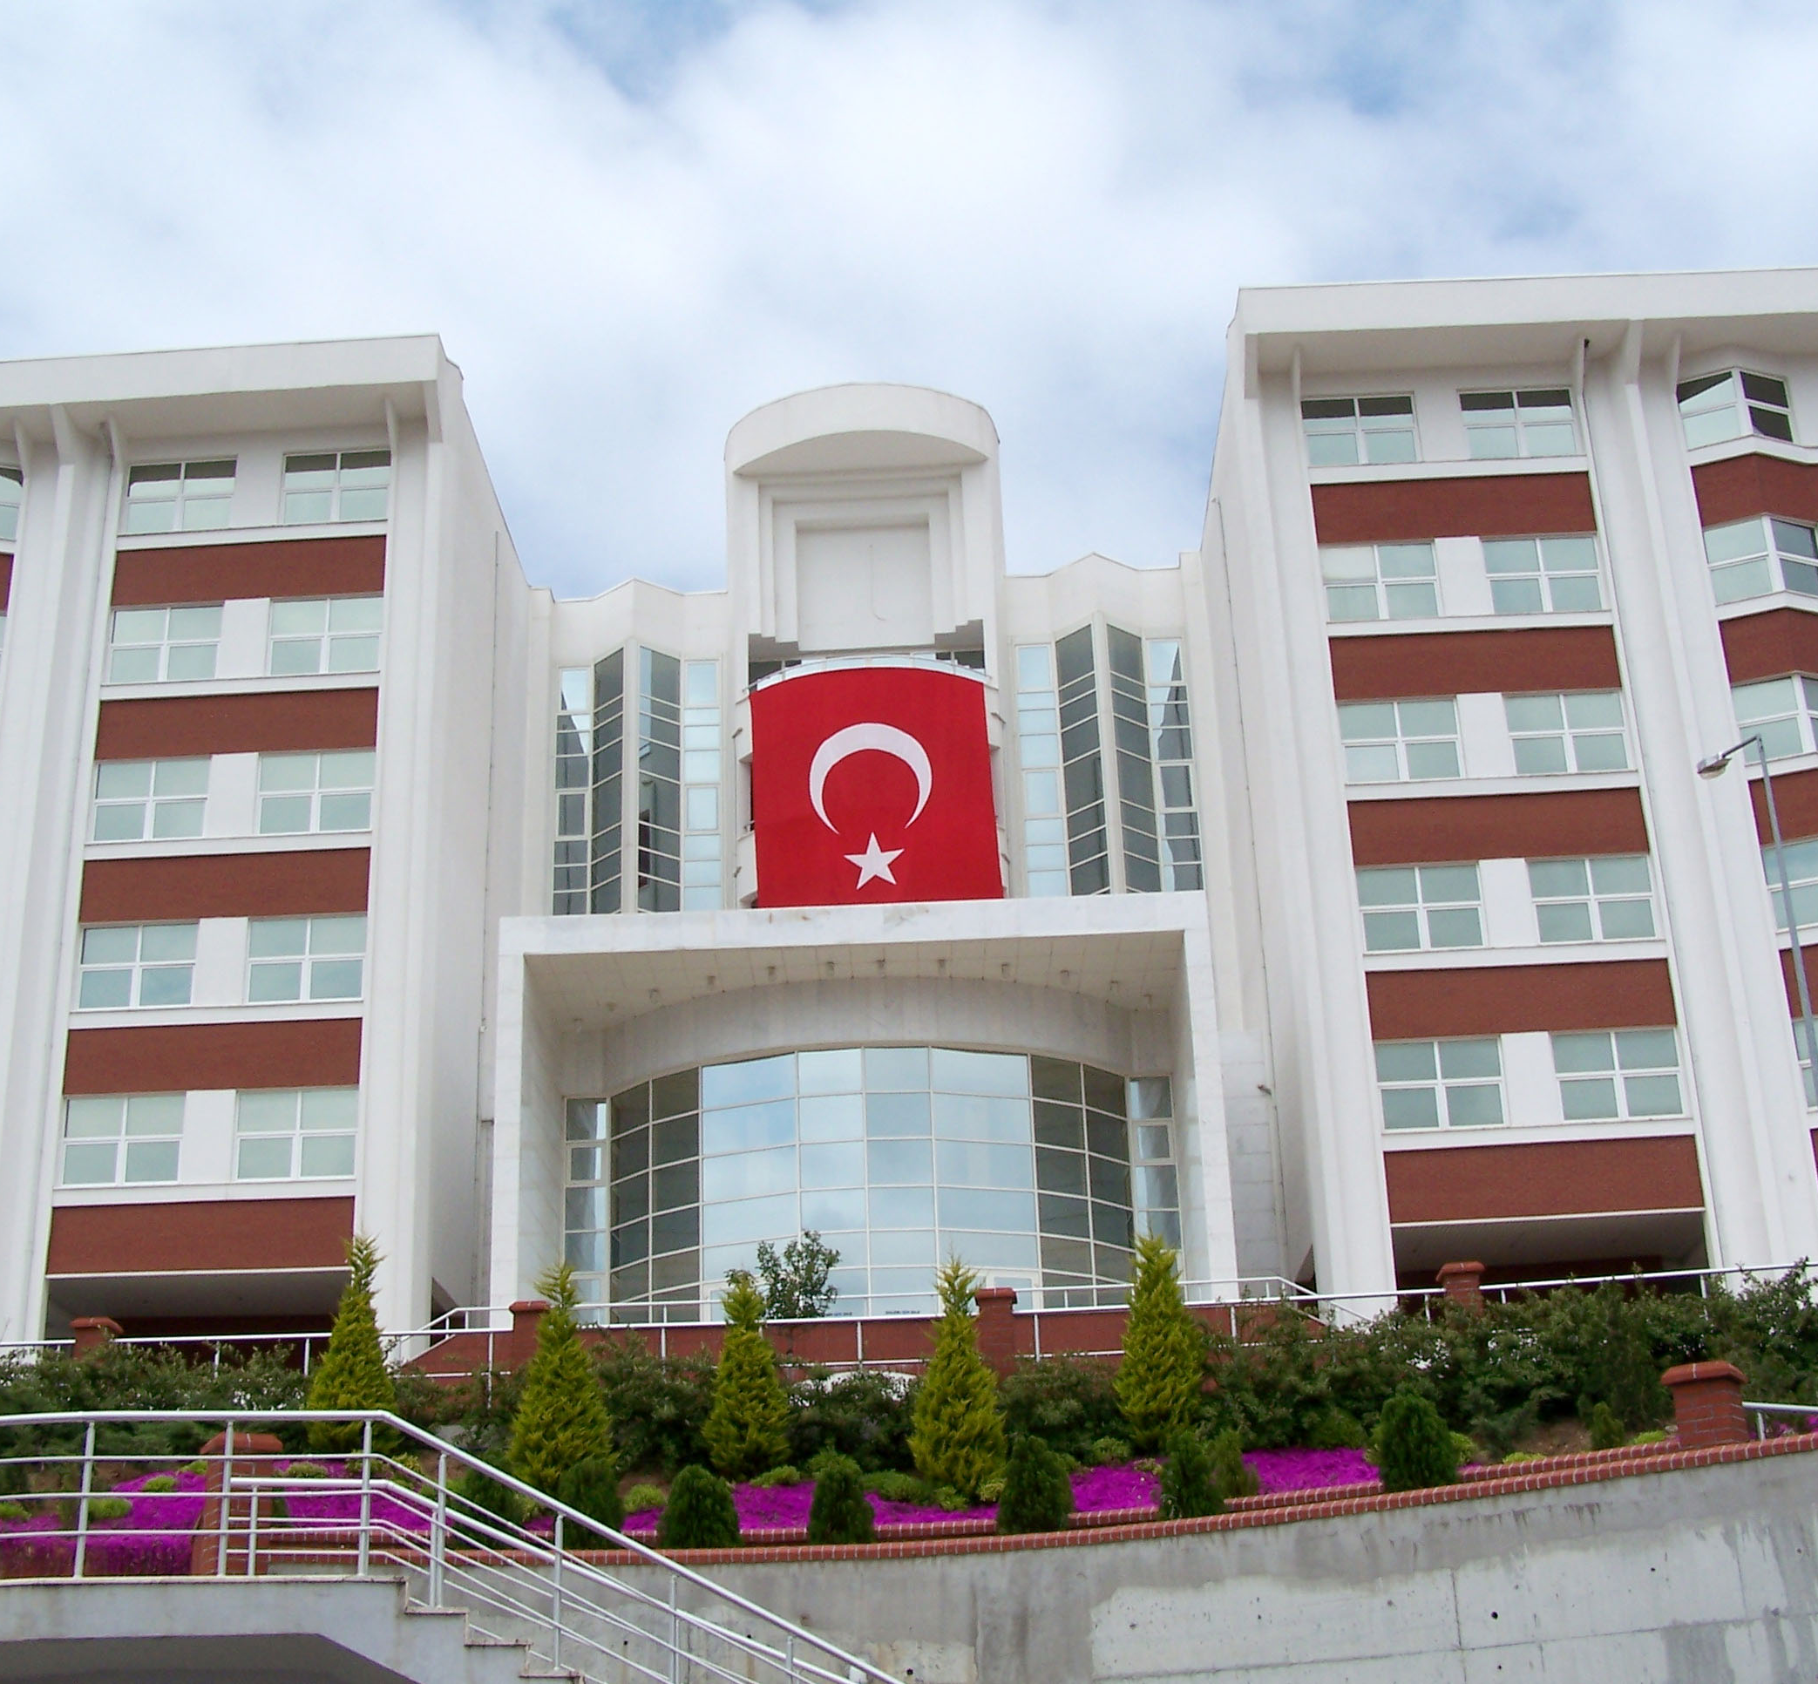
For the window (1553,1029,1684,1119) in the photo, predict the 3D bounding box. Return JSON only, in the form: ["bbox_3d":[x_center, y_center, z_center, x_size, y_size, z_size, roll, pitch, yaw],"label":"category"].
[{"bbox_3d":[12.689,4.154,44.107,2.085,1.597,0.150,-3,-22,2],"label":"window"}]

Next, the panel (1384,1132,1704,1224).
[{"bbox_3d":[10.941,5.858,42.458,5.338,1.242,0.194,-2,-22,1],"label":"panel"}]

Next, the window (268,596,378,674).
[{"bbox_3d":[-11.967,-4.220,50.704,2.297,1.736,0.120,-2,-22,1],"label":"window"}]

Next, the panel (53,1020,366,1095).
[{"bbox_3d":[-12.943,4.045,45.994,5.510,1.300,0.200,-3,-22,1],"label":"panel"}]

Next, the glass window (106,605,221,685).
[{"bbox_3d":[-14.463,-3.824,47.840,2.116,1.631,0.126,-2,-22,1],"label":"glass window"}]

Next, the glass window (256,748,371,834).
[{"bbox_3d":[-11.859,-0.973,49.404,2.310,1.750,0.120,-2,-22,1],"label":"glass window"}]

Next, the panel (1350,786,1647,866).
[{"bbox_3d":[11.375,-0.257,47.716,5.668,1.334,0.220,-2,-22,1],"label":"panel"}]

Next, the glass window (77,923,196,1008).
[{"bbox_3d":[-14.442,2.308,46.088,2.124,1.559,0.150,-3,-22,2],"label":"glass window"}]

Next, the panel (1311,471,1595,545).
[{"bbox_3d":[11.128,-6.751,50.317,5.668,1.334,0.220,-2,-22,1],"label":"panel"}]

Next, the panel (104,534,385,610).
[{"bbox_3d":[-13.675,-5.581,51.218,5.668,1.334,0.220,-2,-22,1],"label":"panel"}]

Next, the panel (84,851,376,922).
[{"bbox_3d":[-13.063,0.889,47.253,5.510,1.300,0.200,-3,-22,1],"label":"panel"}]

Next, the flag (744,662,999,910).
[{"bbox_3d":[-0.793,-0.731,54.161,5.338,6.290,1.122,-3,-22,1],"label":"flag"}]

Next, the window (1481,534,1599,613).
[{"bbox_3d":[12.046,-5.066,46.883,2.116,1.631,0.126,-2,-22,1],"label":"window"}]

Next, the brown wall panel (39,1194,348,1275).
[{"bbox_3d":[-12.650,7.016,44.029,5.444,1.254,0.200,-3,-22,2],"label":"brown wall panel"}]

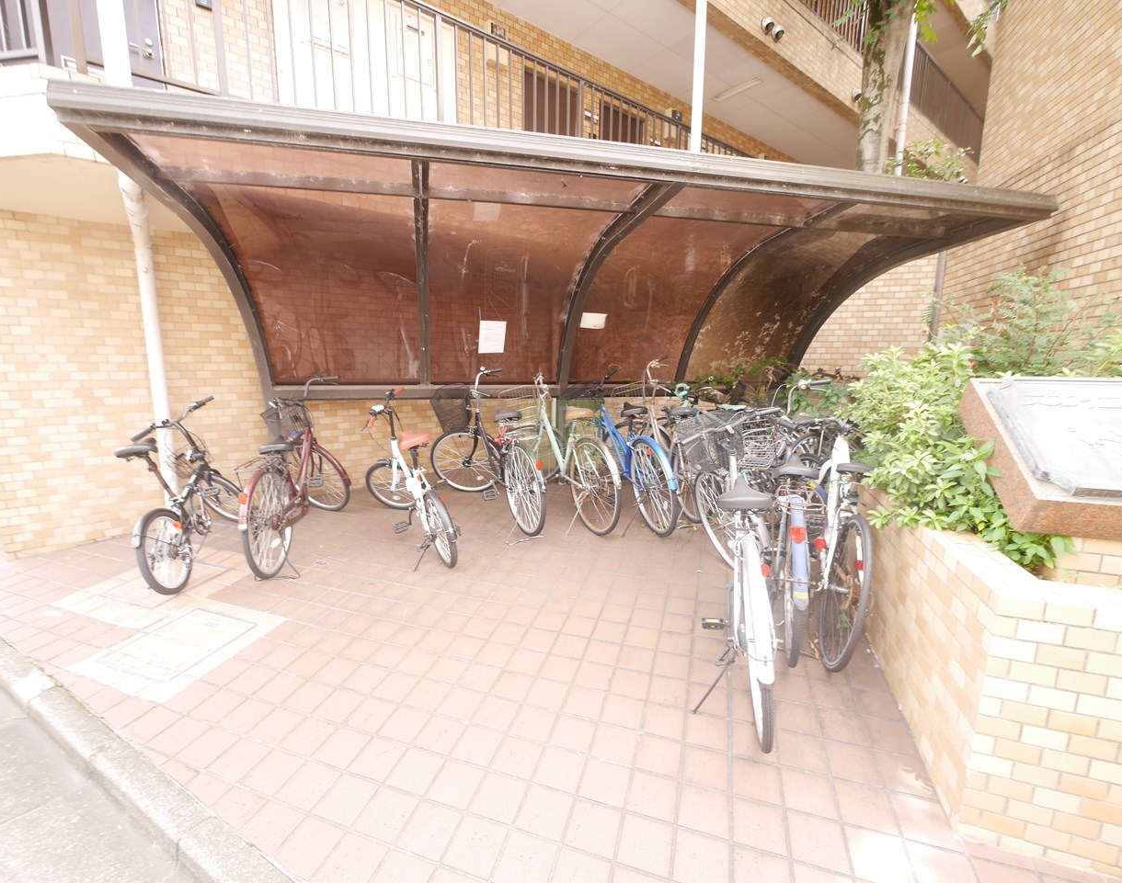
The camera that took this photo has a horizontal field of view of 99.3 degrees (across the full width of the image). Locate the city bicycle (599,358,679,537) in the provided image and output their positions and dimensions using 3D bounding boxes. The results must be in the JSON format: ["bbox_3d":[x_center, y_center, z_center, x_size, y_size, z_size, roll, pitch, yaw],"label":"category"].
[{"bbox_3d":[0.468,0.016,3.837,0.570,1.070,1.800,-6,13,-16],"label":"city bicycle"}]

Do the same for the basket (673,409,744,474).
[{"bbox_3d":[0.817,0.005,2.620,0.340,0.250,0.280,-5,13,-23],"label":"basket"}]

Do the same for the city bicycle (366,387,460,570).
[{"bbox_3d":[-1.032,0.208,3.293,0.520,1.000,1.500,-10,15,-32],"label":"city bicycle"}]

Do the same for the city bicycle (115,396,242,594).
[{"bbox_3d":[-2.427,0.280,3.094,0.550,1.000,1.460,-7,13,-16],"label":"city bicycle"}]

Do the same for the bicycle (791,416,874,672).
[{"bbox_3d":[1.415,0.373,2.512,0.580,0.990,1.730,7,13,19],"label":"bicycle"}]

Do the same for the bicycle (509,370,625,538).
[{"bbox_3d":[-0.018,0.034,3.807,0.570,1.060,1.760,-6,13,-24],"label":"bicycle"}]

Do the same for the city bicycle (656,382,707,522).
[{"bbox_3d":[0.888,-0.062,4.104,0.570,1.080,1.780,-4,12,-9],"label":"city bicycle"}]

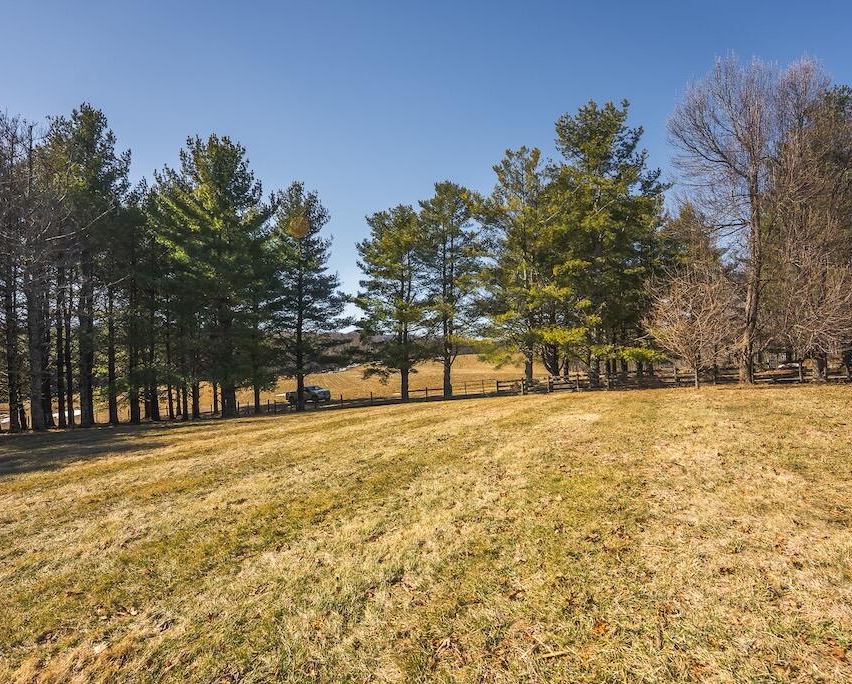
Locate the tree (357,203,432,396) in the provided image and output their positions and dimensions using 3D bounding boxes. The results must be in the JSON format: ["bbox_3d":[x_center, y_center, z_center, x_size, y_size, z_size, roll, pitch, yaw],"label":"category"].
[{"bbox_3d":[-3.426,-4.270,42.000,7.800,20.660,7.600,0,1,0],"label":"tree"}]

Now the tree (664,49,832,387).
[{"bbox_3d":[23.232,-8.825,28.700,10.200,23.630,9.600,0,1,0],"label":"tree"}]

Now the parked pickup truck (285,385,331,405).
[{"bbox_3d":[-14.809,6.714,50.000,5.800,1.930,2.000,-4,-1,28],"label":"parked pickup truck"}]

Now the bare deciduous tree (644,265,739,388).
[{"bbox_3d":[17.727,-1.014,26.500,5.600,8.150,5.400,0,1,0],"label":"bare deciduous tree"}]

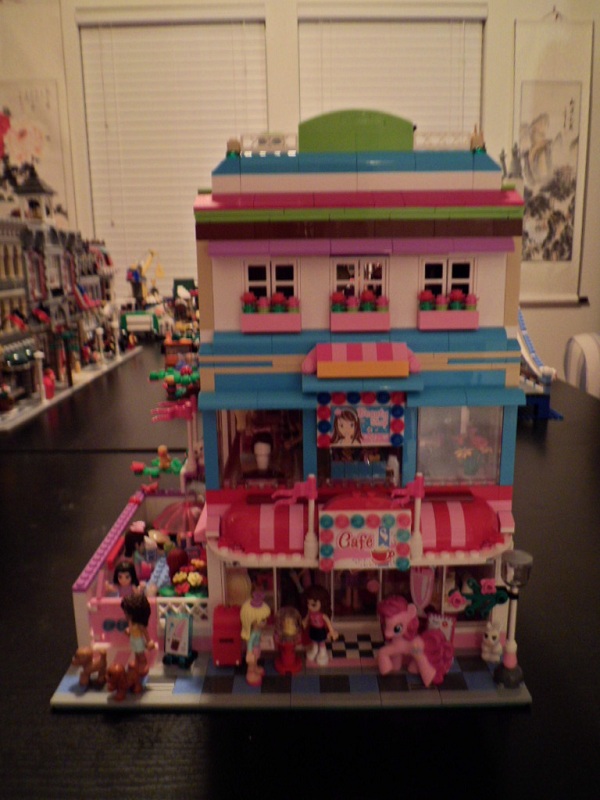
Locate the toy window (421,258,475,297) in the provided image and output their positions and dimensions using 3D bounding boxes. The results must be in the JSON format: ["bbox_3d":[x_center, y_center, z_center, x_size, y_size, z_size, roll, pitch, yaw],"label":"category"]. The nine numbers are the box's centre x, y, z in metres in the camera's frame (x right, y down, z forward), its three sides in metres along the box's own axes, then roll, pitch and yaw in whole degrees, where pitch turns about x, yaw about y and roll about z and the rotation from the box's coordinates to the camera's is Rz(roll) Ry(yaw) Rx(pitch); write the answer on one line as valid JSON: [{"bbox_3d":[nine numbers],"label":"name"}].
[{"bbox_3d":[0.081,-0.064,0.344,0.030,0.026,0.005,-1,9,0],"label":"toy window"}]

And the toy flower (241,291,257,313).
[{"bbox_3d":[-0.028,-0.054,0.339,0.008,0.012,0.008,-1,11,0],"label":"toy flower"}]

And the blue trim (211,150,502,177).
[{"bbox_3d":[0.032,-0.131,0.347,0.160,0.010,0.016,-1,8,0],"label":"blue trim"}]

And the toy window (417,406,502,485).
[{"bbox_3d":[0.090,0.025,0.358,0.048,0.048,0.007,-1,8,0],"label":"toy window"}]

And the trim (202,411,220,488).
[{"bbox_3d":[-0.050,0.026,0.359,0.008,0.048,0.008,-1,8,0],"label":"trim"}]

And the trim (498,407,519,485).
[{"bbox_3d":[0.119,0.025,0.357,0.008,0.047,0.008,-1,9,0],"label":"trim"}]

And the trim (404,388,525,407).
[{"bbox_3d":[0.090,-0.002,0.343,0.064,0.010,0.011,-1,11,0],"label":"trim"}]

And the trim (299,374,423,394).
[{"bbox_3d":[0.034,-0.011,0.341,0.064,0.010,0.016,-1,8,0],"label":"trim"}]

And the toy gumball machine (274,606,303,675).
[{"bbox_3d":[-0.006,0.137,0.360,0.016,0.036,0.015,-1,9,0],"label":"toy gumball machine"}]

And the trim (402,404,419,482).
[{"bbox_3d":[0.063,0.026,0.357,0.008,0.047,0.008,-1,9,0],"label":"trim"}]

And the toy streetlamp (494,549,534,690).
[{"bbox_3d":[0.115,0.120,0.341,0.016,0.072,0.016,3,9,0],"label":"toy streetlamp"}]

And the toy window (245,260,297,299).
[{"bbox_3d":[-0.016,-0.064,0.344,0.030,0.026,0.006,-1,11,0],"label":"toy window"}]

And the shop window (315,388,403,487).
[{"bbox_3d":[0.034,0.021,0.353,0.049,0.056,0.009,-1,11,0],"label":"shop window"}]

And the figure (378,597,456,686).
[{"bbox_3d":[0.063,0.131,0.342,0.041,0.049,0.020,-1,11,0],"label":"figure"}]

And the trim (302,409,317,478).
[{"bbox_3d":[0.006,0.026,0.359,0.008,0.048,0.008,-1,8,0],"label":"trim"}]

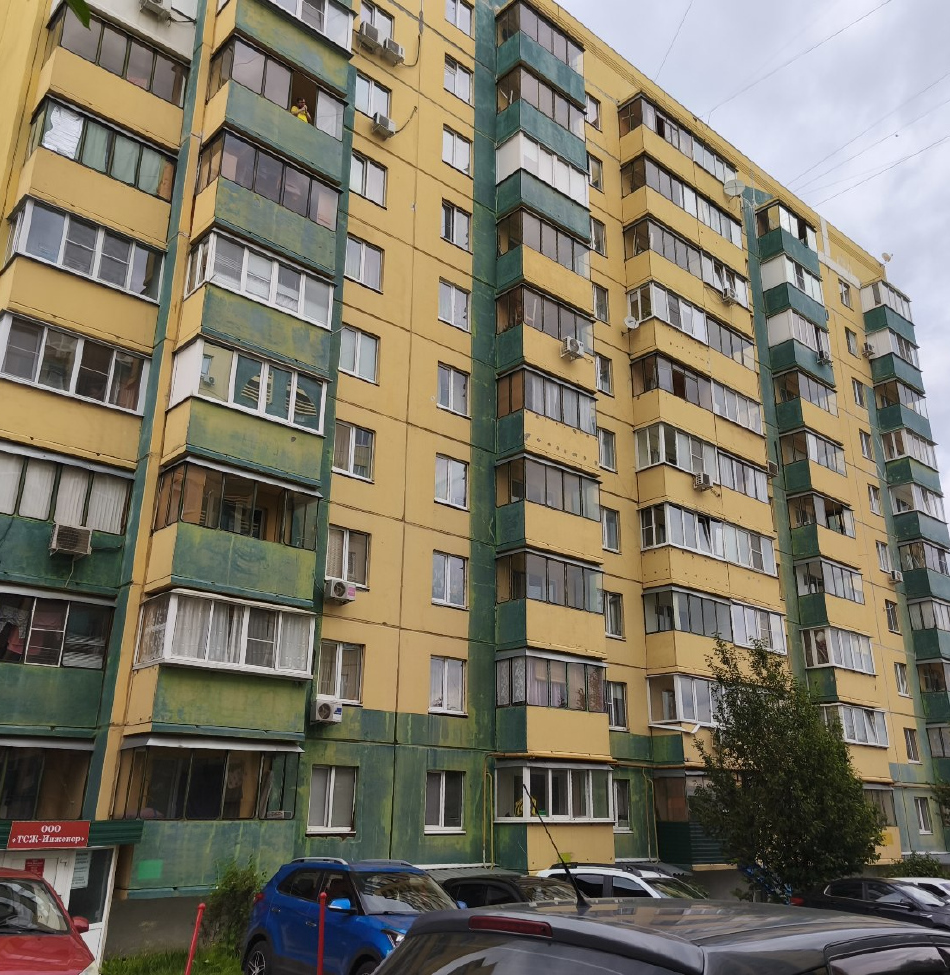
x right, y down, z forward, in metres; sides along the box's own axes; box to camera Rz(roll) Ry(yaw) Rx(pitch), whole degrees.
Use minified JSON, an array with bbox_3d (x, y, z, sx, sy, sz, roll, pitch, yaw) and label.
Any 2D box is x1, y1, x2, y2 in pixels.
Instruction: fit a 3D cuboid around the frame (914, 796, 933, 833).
[{"bbox_3d":[18.673,13.735,36.169,1.250,1.410,0.150,17,-26,-37],"label":"frame"}]

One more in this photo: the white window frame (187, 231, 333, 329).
[{"bbox_3d":[-5.003,-4.669,20.585,3.200,1.320,0.970,17,-26,-38],"label":"white window frame"}]

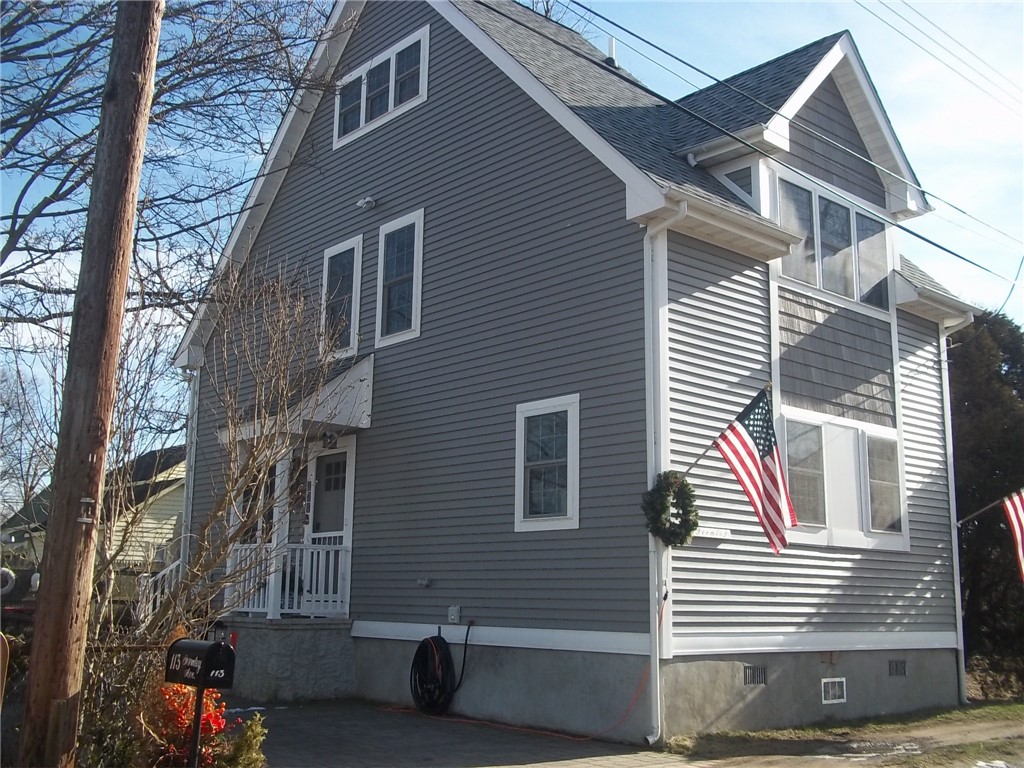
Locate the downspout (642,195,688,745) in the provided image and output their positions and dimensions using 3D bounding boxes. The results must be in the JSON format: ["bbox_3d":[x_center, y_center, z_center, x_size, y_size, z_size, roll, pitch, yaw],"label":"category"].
[{"bbox_3d":[1.440,0.730,9.924,0.190,5.070,0.520,11,-15,-40],"label":"downspout"}]

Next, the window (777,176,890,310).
[{"bbox_3d":[3.875,-1.624,12.736,2.391,1.240,0.100,11,-15,-40],"label":"window"}]

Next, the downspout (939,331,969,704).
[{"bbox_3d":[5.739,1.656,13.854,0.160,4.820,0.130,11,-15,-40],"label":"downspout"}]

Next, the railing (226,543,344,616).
[{"bbox_3d":[-2.890,2.571,13.865,1.090,0.895,1.170,11,-15,-40],"label":"railing"}]

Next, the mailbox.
[{"bbox_3d":[-1.622,1.450,5.543,0.162,0.222,0.490,12,-16,-37],"label":"mailbox"}]

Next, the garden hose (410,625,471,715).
[{"bbox_3d":[-0.835,3.231,12.028,0.180,1.000,0.910,11,-15,-40],"label":"garden hose"}]

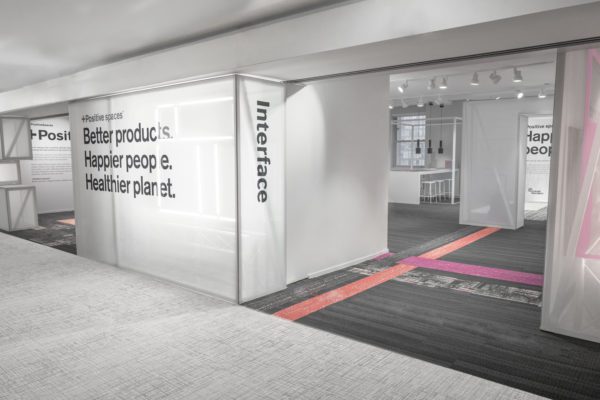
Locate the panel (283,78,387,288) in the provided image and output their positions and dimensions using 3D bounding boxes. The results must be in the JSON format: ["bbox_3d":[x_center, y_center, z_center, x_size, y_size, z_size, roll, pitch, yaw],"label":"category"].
[{"bbox_3d":[0.512,-0.467,5.788,0.100,2.632,2.281,5,8,39],"label":"panel"}]

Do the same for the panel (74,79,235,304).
[{"bbox_3d":[-1.848,-0.179,5.483,3.358,2.154,0.080,5,8,39],"label":"panel"}]

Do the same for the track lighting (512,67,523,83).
[{"bbox_3d":[3.376,-1.945,7.232,0.150,0.245,0.140,5,8,39],"label":"track lighting"}]

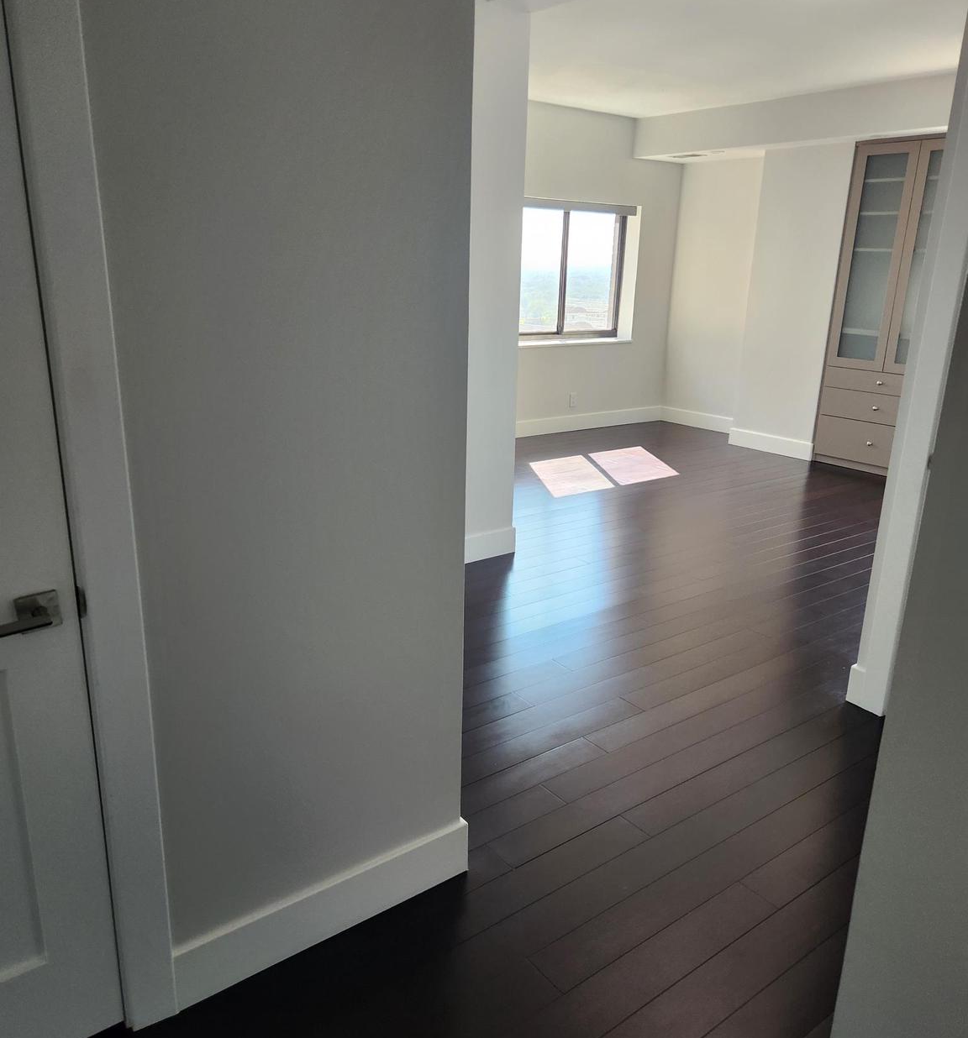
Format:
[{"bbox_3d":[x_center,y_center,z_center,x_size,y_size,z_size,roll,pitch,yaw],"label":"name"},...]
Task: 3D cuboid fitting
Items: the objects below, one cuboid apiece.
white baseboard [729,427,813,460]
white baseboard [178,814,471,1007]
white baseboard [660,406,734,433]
[{"bbox_3d":[2.448,-0.641,7.336,0.020,0.140,0.834,-11,20,-36],"label":"white baseboard"},{"bbox_3d":[-0.339,0.889,1.971,0.739,0.140,0.020,-11,20,-36],"label":"white baseboard"},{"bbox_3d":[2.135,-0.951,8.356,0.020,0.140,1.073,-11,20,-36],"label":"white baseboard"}]

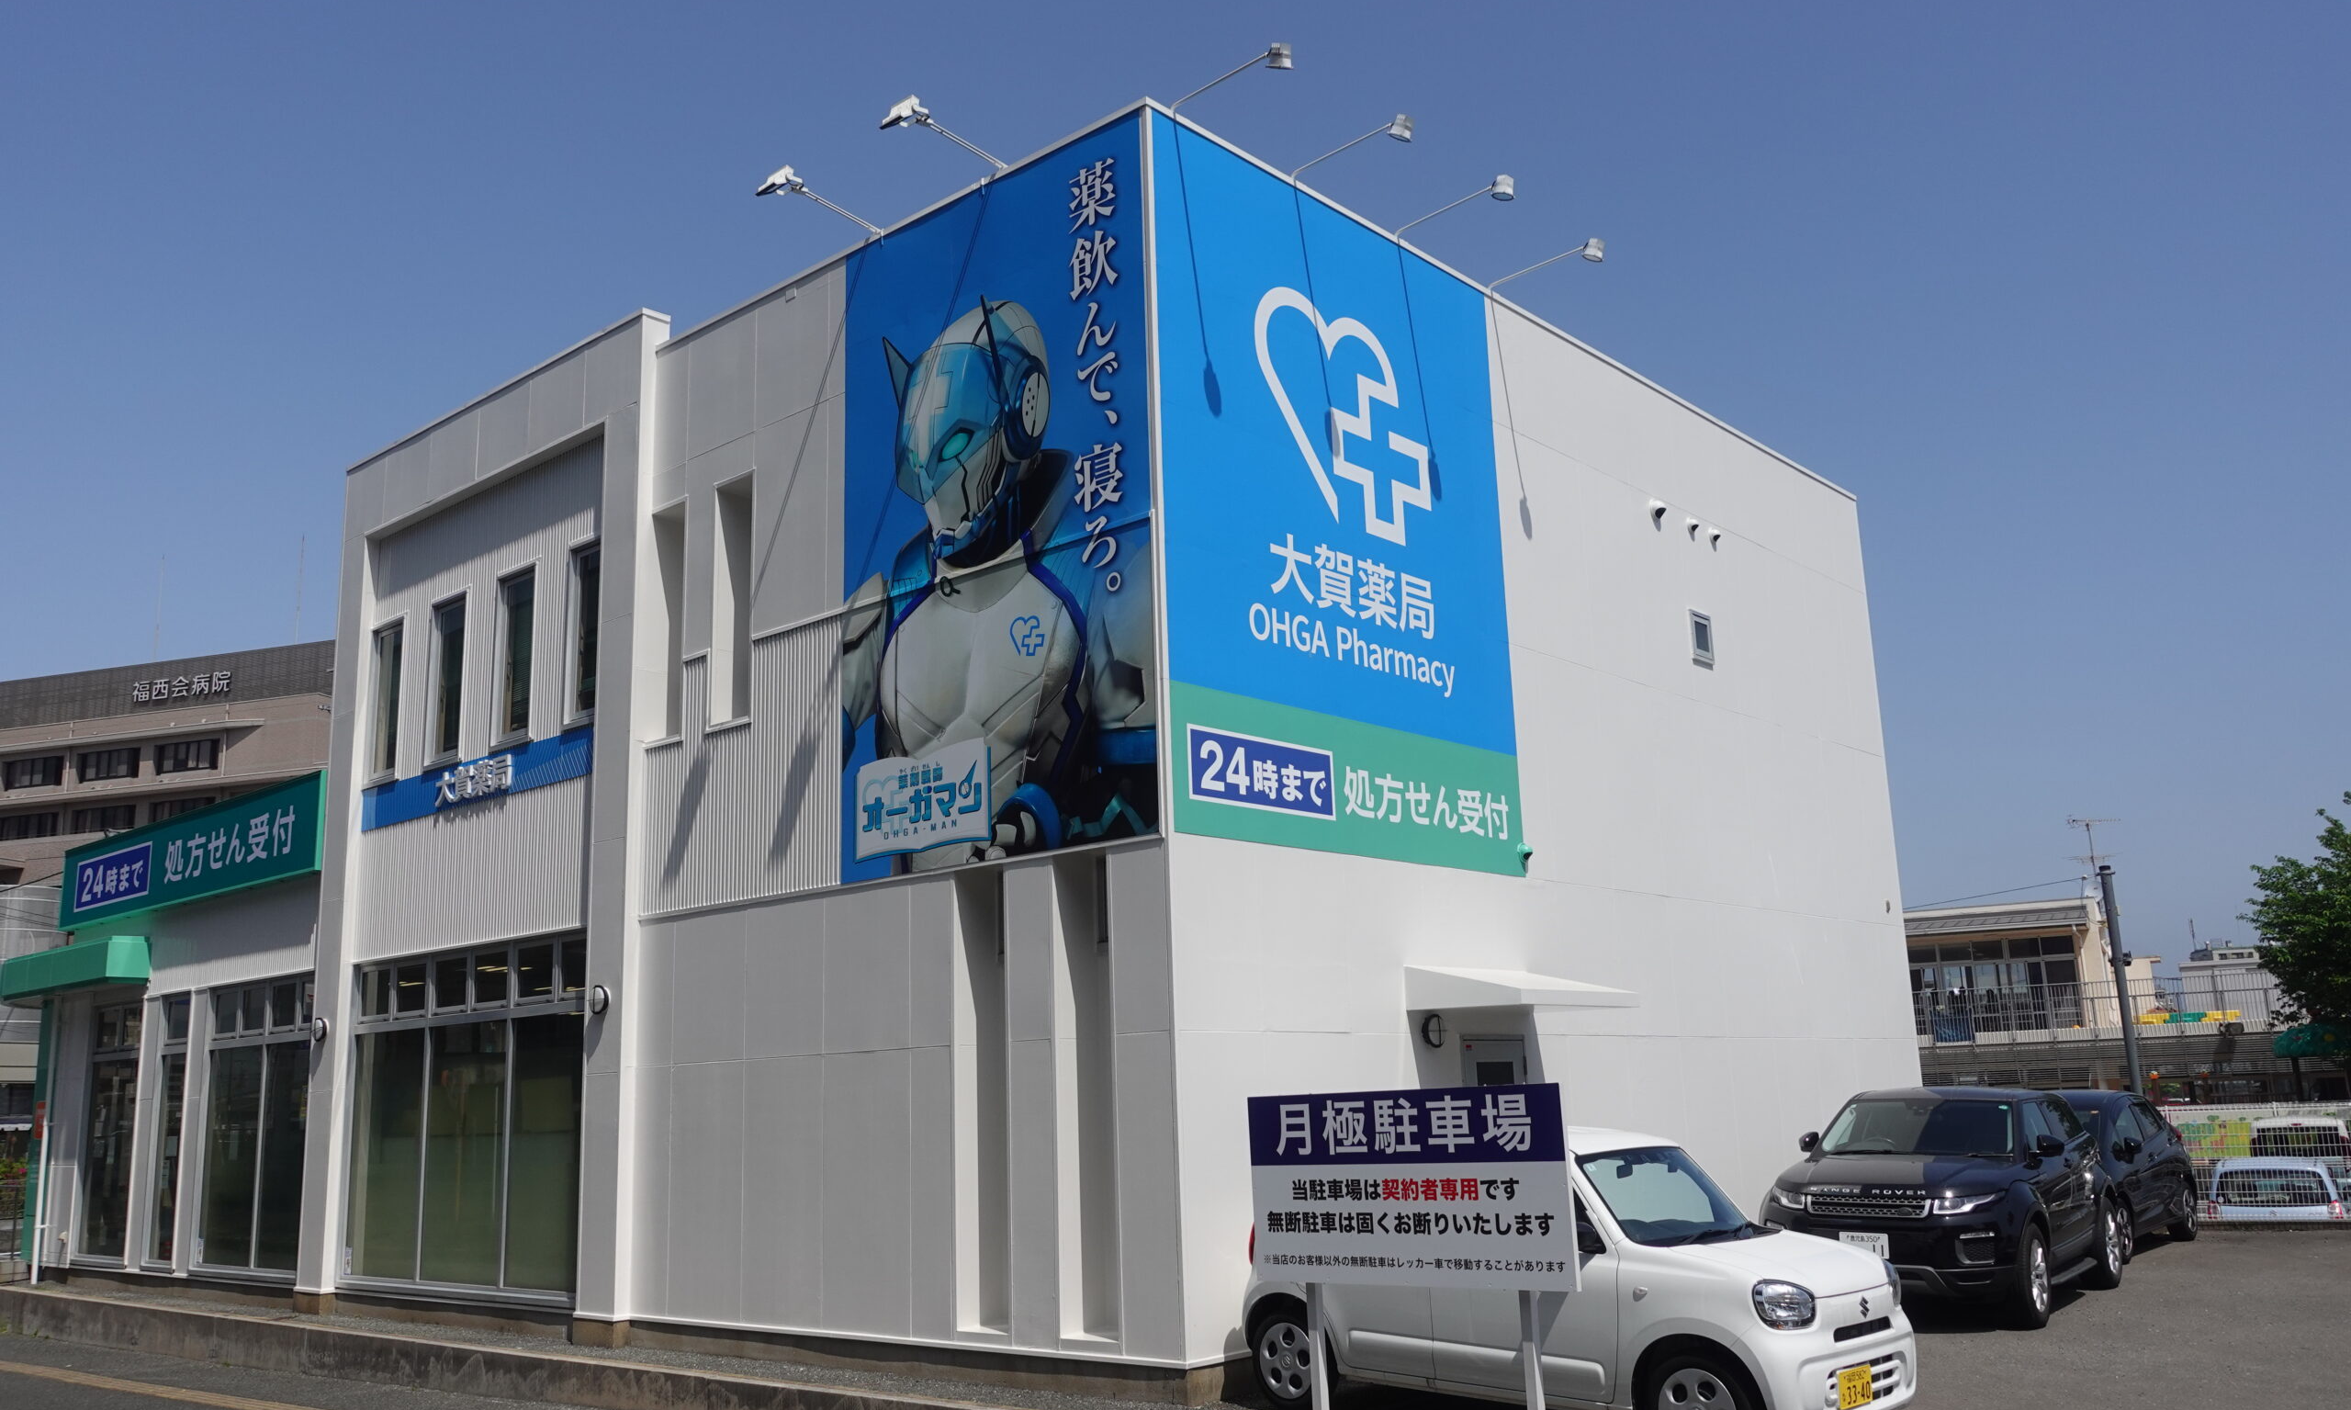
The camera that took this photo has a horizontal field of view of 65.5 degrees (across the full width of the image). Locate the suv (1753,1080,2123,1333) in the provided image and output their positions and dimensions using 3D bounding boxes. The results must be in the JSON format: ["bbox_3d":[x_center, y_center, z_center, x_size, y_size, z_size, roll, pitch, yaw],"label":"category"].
[{"bbox_3d":[6.006,3.835,14.307,1.960,1.630,4.360,-11,-15,35],"label":"suv"}]

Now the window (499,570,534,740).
[{"bbox_3d":[-5.858,-0.450,16.272,0.680,1.580,0.100,-12,-16,40],"label":"window"}]

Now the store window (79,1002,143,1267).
[{"bbox_3d":[-11.978,4.790,20.641,1.750,2.800,0.130,-13,-16,40],"label":"store window"}]

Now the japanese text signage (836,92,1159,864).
[{"bbox_3d":[-1.276,-1.286,12.268,3.000,4.705,0.100,-12,-16,40],"label":"japanese text signage"}]

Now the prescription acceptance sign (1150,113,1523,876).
[{"bbox_3d":[1.242,-1.269,12.764,0.100,4.710,3.985,-12,-16,40],"label":"prescription acceptance sign"}]

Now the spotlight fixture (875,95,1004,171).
[{"bbox_3d":[-1.515,-3.802,12.274,0.260,0.300,0.990,-12,-16,40],"label":"spotlight fixture"}]

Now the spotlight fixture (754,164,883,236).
[{"bbox_3d":[-2.497,-3.581,13.098,0.260,0.280,1.020,-12,-16,40],"label":"spotlight fixture"}]

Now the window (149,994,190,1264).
[{"bbox_3d":[-10.744,4.514,19.580,1.050,2.800,0.130,-13,-16,40],"label":"window"}]

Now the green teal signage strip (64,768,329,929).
[{"bbox_3d":[-11.001,1.718,20.195,7.000,0.970,0.130,-13,-16,40],"label":"green teal signage strip"}]

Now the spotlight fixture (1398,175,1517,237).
[{"bbox_3d":[2.066,-3.664,13.539,1.020,0.240,0.160,-12,-16,40],"label":"spotlight fixture"}]

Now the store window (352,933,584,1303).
[{"bbox_3d":[-6.071,3.488,15.559,4.150,2.840,0.130,-13,-16,40],"label":"store window"}]

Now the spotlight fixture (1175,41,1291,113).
[{"bbox_3d":[0.353,-3.944,11.569,1.000,0.250,0.200,-13,-16,40],"label":"spotlight fixture"}]

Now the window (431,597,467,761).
[{"bbox_3d":[-6.774,-0.249,17.061,0.670,1.580,0.100,-12,-16,40],"label":"window"}]

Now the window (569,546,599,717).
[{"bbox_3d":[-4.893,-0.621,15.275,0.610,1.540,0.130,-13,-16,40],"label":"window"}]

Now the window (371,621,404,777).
[{"bbox_3d":[-7.585,-0.019,17.589,0.630,1.540,0.130,-13,-16,40],"label":"window"}]

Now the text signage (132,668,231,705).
[{"bbox_3d":[-63.040,-1.106,116.000,8.106,1.350,0.200,-6,-13,18],"label":"text signage"}]

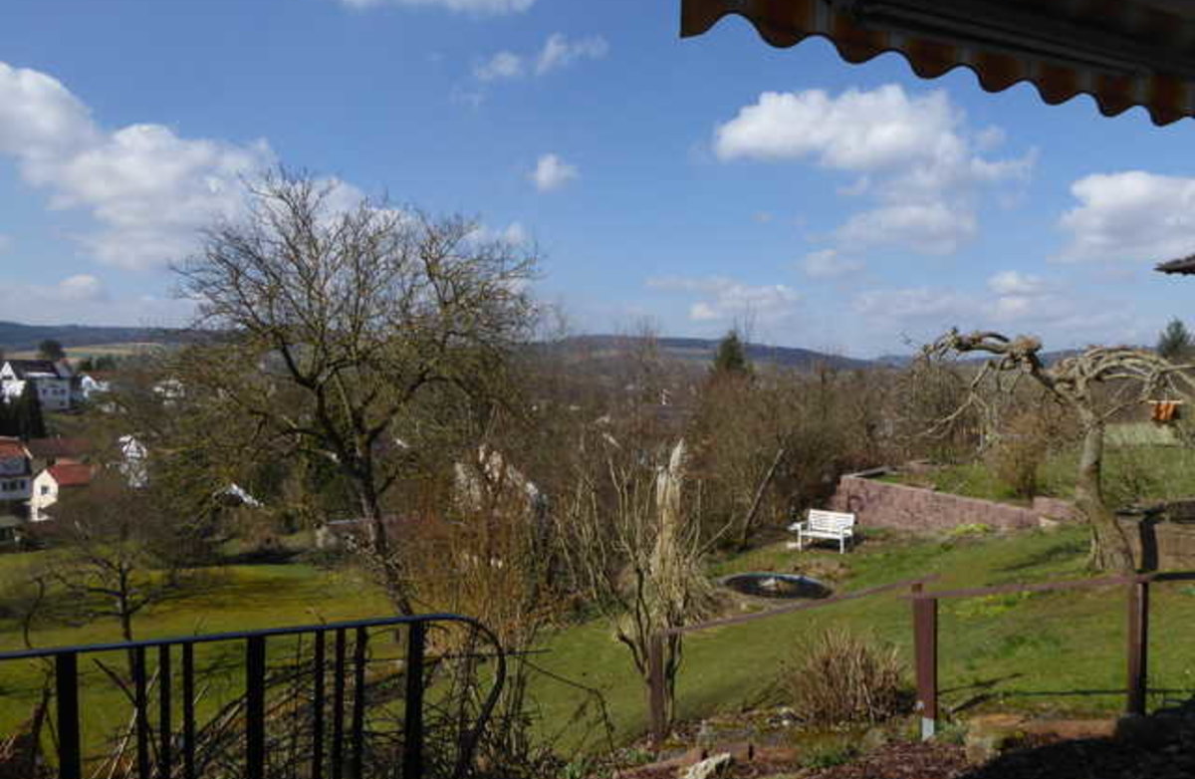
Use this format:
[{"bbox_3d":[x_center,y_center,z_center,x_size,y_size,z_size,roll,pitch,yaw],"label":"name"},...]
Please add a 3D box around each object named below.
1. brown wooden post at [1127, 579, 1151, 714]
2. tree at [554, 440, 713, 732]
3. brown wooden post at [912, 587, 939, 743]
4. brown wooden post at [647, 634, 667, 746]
[{"bbox_3d":[3.505,1.664,5.600,0.090,0.890,0.090,1,2,25],"label":"brown wooden post"},{"bbox_3d":[0.350,1.666,7.500,1.400,2.500,1.300,0,2,0],"label":"tree"},{"bbox_3d":[1.898,1.572,5.000,0.110,0.900,0.100,0,2,15],"label":"brown wooden post"},{"bbox_3d":[0.482,2.400,6.900,0.100,0.900,0.100,1,2,25],"label":"brown wooden post"}]

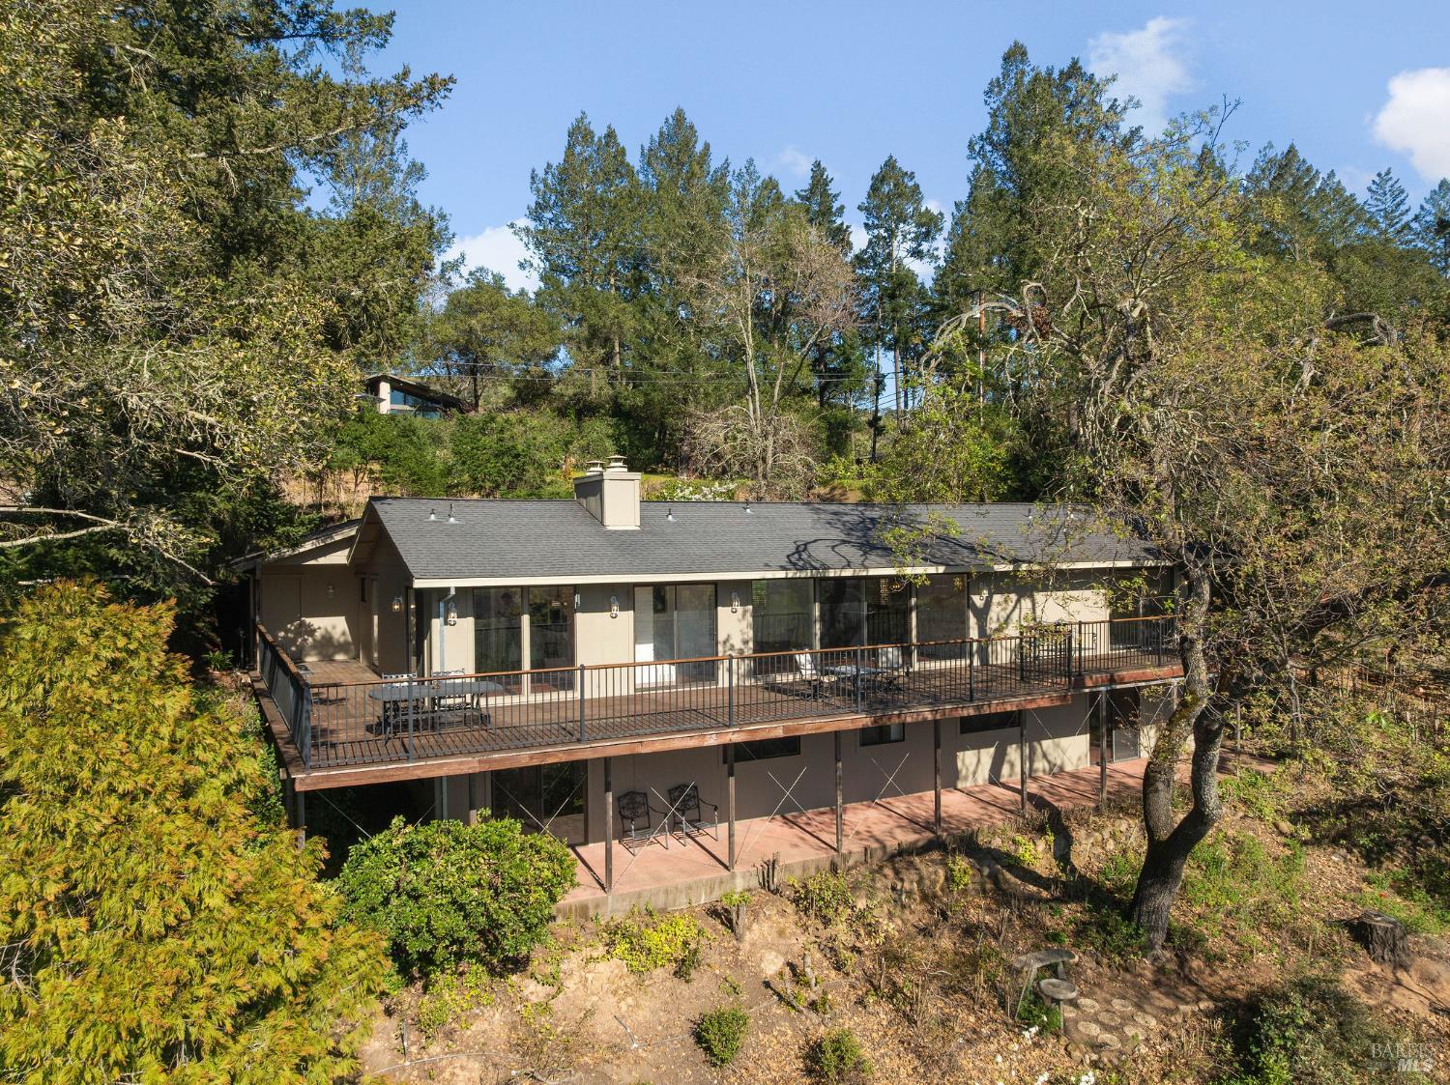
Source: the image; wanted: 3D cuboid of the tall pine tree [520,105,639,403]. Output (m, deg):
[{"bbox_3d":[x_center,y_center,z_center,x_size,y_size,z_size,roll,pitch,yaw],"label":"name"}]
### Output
[{"bbox_3d":[-7.332,-14.294,51.000,5.910,15.190,5.800,0,1,0],"label":"tall pine tree"}]

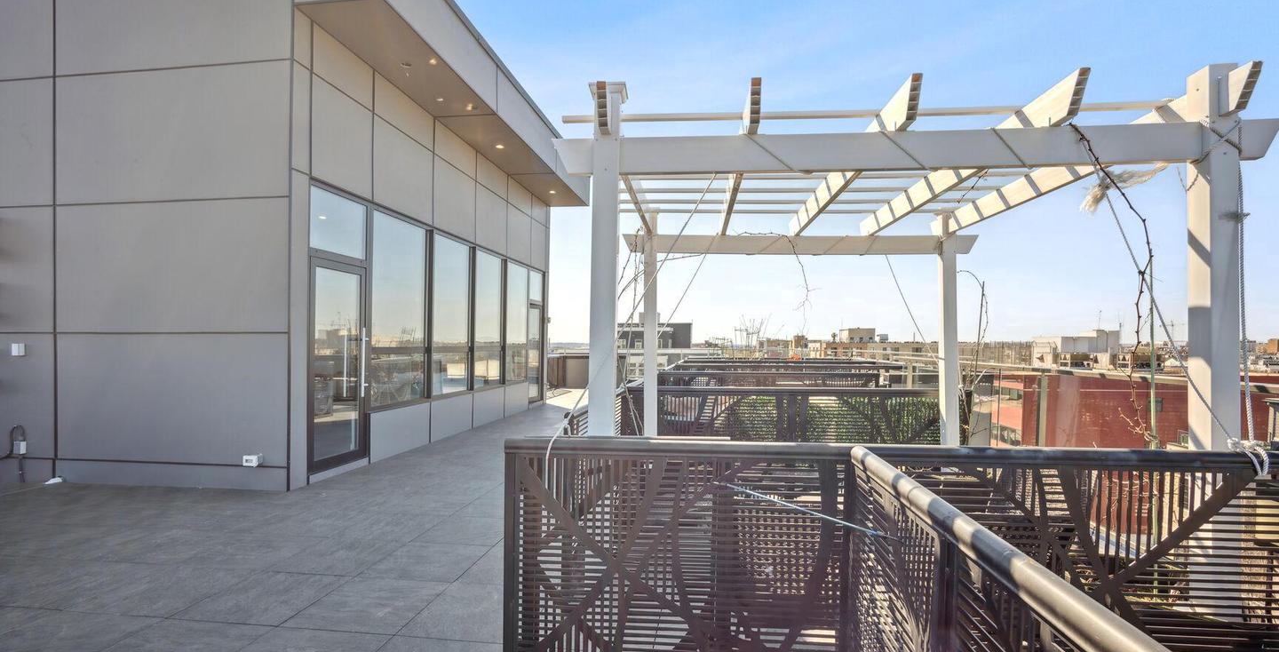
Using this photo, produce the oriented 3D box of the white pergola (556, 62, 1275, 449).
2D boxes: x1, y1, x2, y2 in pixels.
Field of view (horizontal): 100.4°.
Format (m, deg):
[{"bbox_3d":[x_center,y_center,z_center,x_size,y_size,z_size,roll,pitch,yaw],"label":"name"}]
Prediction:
[{"bbox_3d":[1.480,0.145,4.246,3.637,2.841,3.405,0,-2,7],"label":"white pergola"}]

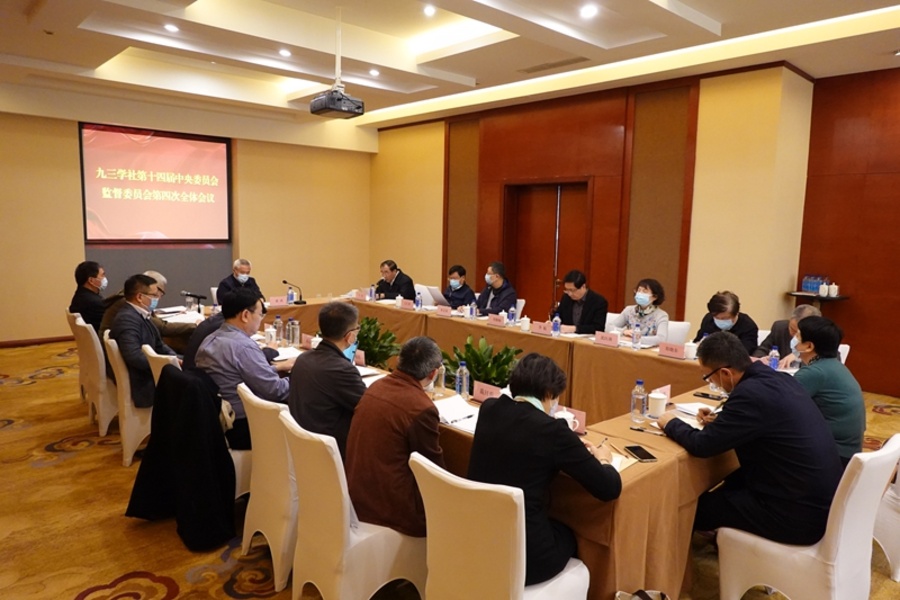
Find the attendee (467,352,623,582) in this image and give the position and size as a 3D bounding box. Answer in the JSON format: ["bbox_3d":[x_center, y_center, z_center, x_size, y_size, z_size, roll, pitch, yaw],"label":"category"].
[{"bbox_3d":[0.365,0.796,2.332,0.560,1.210,0.720,8,9,43],"label":"attendee"}]

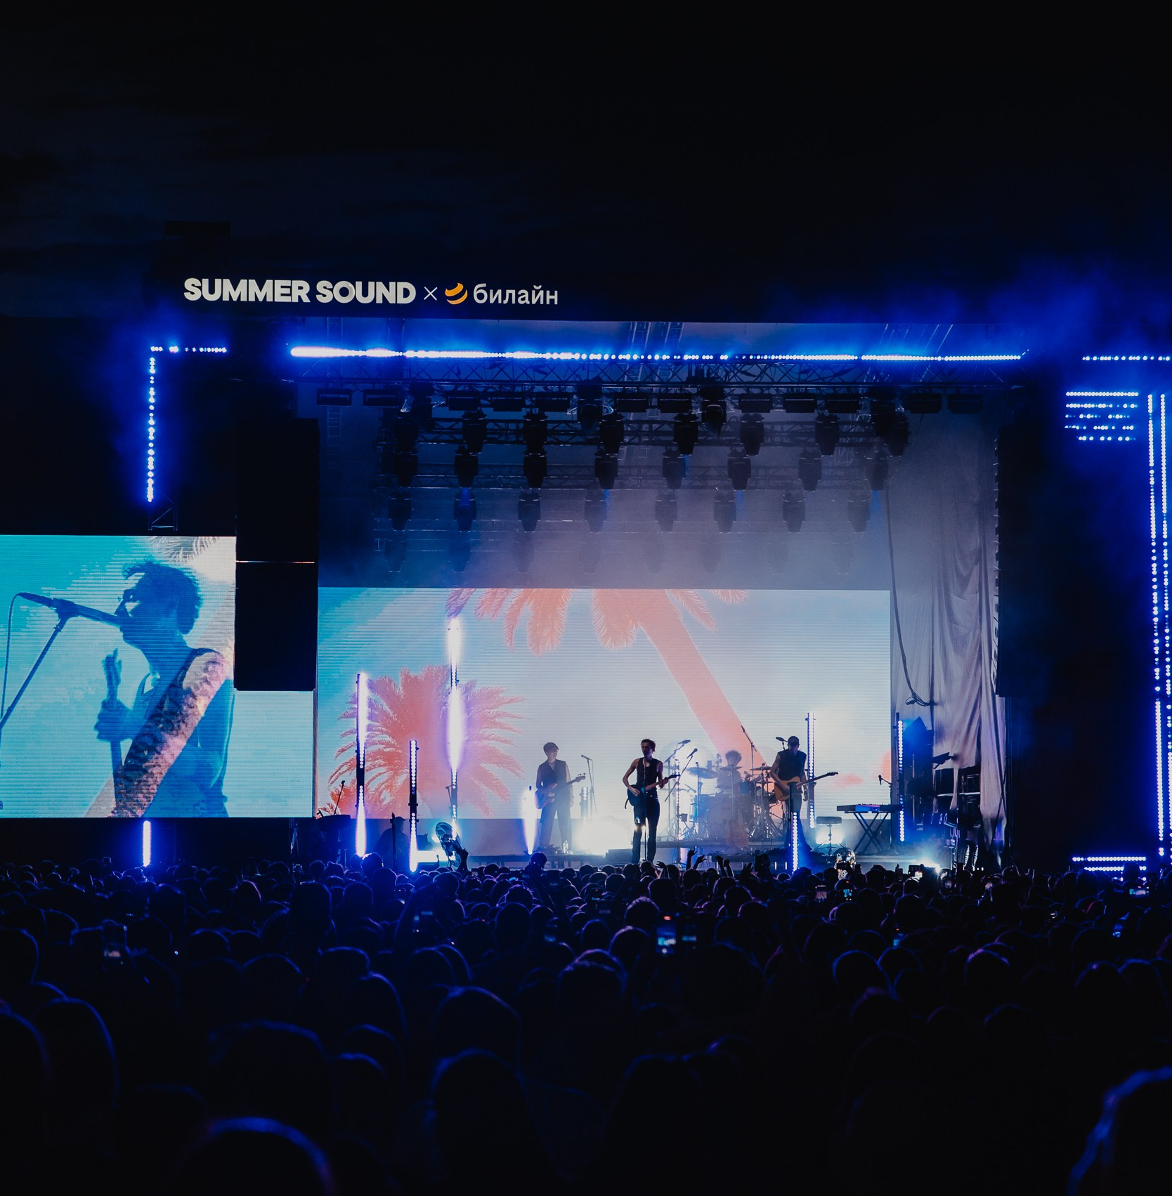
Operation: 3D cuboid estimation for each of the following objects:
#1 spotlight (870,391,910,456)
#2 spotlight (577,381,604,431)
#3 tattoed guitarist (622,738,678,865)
[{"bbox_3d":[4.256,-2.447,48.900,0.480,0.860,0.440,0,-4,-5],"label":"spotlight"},{"bbox_3d":[0.049,-2.662,48.700,0.380,0.720,0.400,0,-4,-5],"label":"spotlight"},{"bbox_3d":[0.871,2.822,47.600,0.740,1.820,0.500,1,-4,-10],"label":"tattoed guitarist"}]

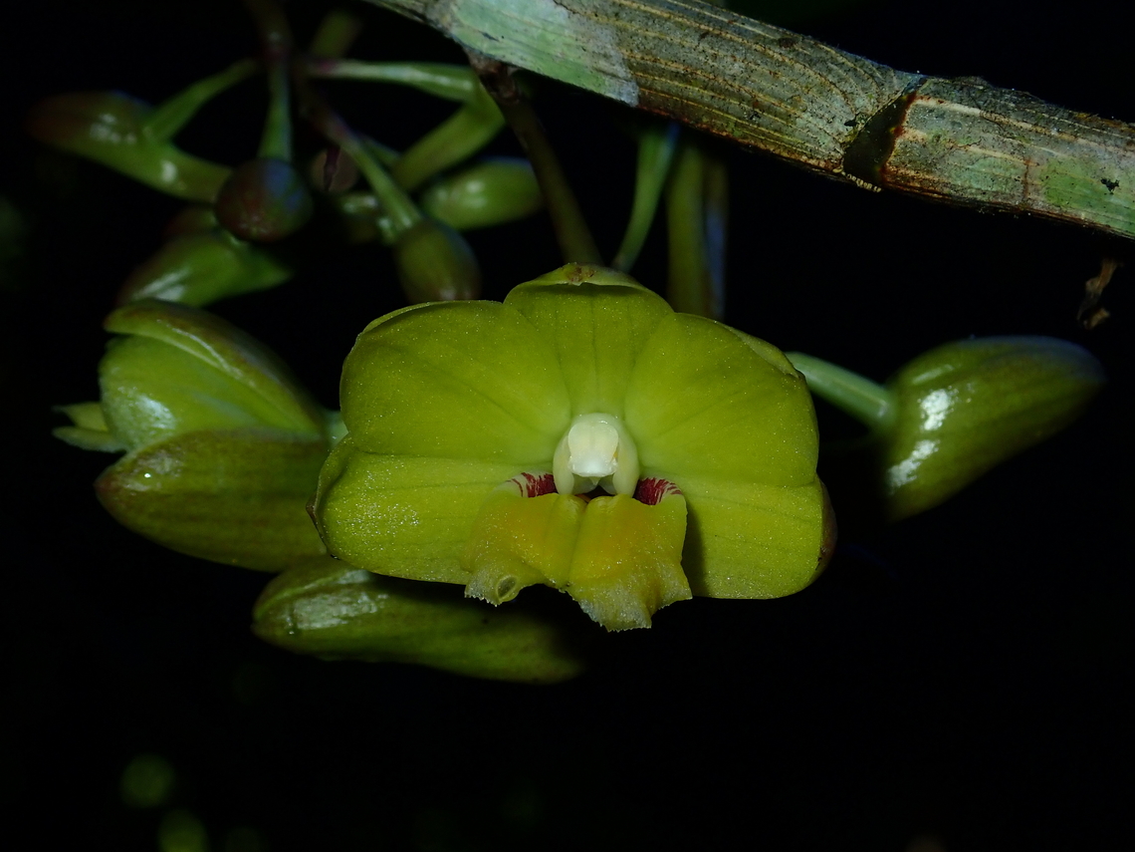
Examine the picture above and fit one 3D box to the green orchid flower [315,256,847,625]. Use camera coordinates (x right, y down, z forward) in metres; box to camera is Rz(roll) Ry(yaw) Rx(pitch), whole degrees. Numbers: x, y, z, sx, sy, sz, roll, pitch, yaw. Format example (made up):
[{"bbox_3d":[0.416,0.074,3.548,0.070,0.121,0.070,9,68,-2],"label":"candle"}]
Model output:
[{"bbox_3d":[0.000,0.001,0.168,0.026,0.018,0.015,0,5,6],"label":"green orchid flower"}]

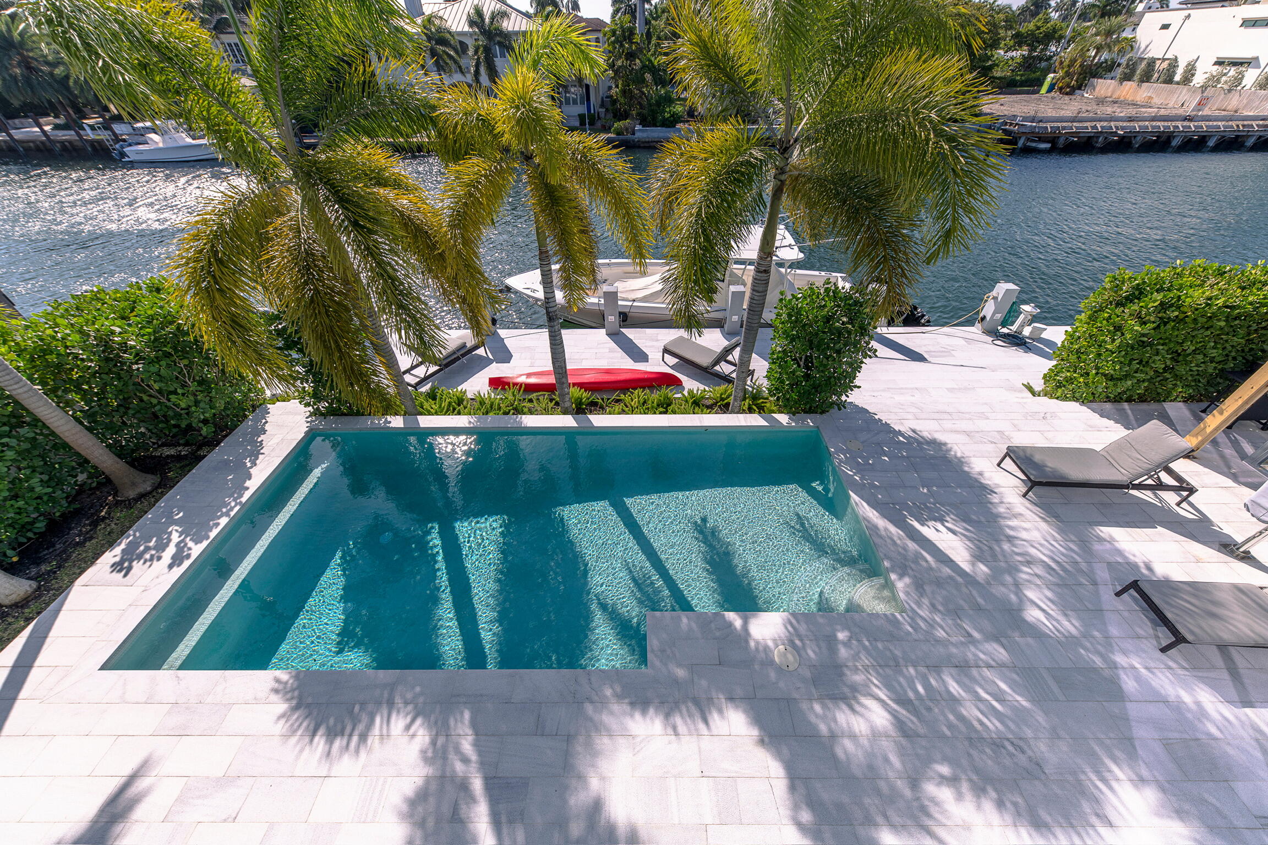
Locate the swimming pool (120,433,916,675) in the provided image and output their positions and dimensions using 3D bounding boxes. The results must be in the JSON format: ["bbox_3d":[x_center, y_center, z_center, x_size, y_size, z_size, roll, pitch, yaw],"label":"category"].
[{"bbox_3d":[-1.232,1.756,6.257,8.700,1.200,3.880,0,41,0],"label":"swimming pool"}]

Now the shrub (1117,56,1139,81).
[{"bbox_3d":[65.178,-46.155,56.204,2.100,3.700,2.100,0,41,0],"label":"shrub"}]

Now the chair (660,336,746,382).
[{"bbox_3d":[1.539,-1.482,8.668,1.900,0.920,0.690,32,51,31],"label":"chair"}]

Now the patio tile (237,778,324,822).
[{"bbox_3d":[-3.039,3.263,3.657,0.608,0.030,0.305,0,41,0],"label":"patio tile"}]

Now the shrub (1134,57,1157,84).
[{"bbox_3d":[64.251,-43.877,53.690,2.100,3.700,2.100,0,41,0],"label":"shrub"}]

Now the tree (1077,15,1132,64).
[{"bbox_3d":[65.932,-52.069,60.052,6.300,8.700,6.300,0,41,0],"label":"tree"}]

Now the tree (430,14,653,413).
[{"bbox_3d":[-1.054,-2.090,5.830,2.650,5.100,2.700,0,41,0],"label":"tree"}]

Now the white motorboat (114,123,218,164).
[{"bbox_3d":[-35.598,-21.411,32.151,7.700,2.600,2.500,-6,42,-7],"label":"white motorboat"}]

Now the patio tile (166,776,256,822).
[{"bbox_3d":[-3.643,3.263,3.657,0.608,0.030,0.305,0,41,0],"label":"patio tile"}]

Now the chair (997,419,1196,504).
[{"bbox_3d":[6.673,0.550,5.993,2.100,0.970,0.660,2,41,2],"label":"chair"}]

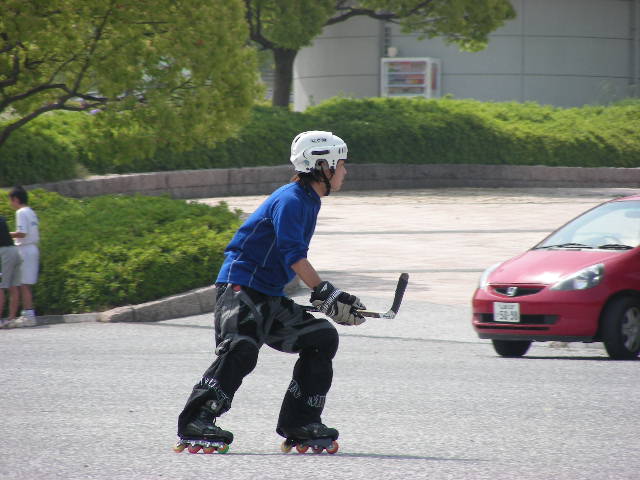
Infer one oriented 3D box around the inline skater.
[{"bbox_3d":[-0.243,0.257,34.400,0.930,1.580,0.580,0,0,3],"label":"inline skater"}]

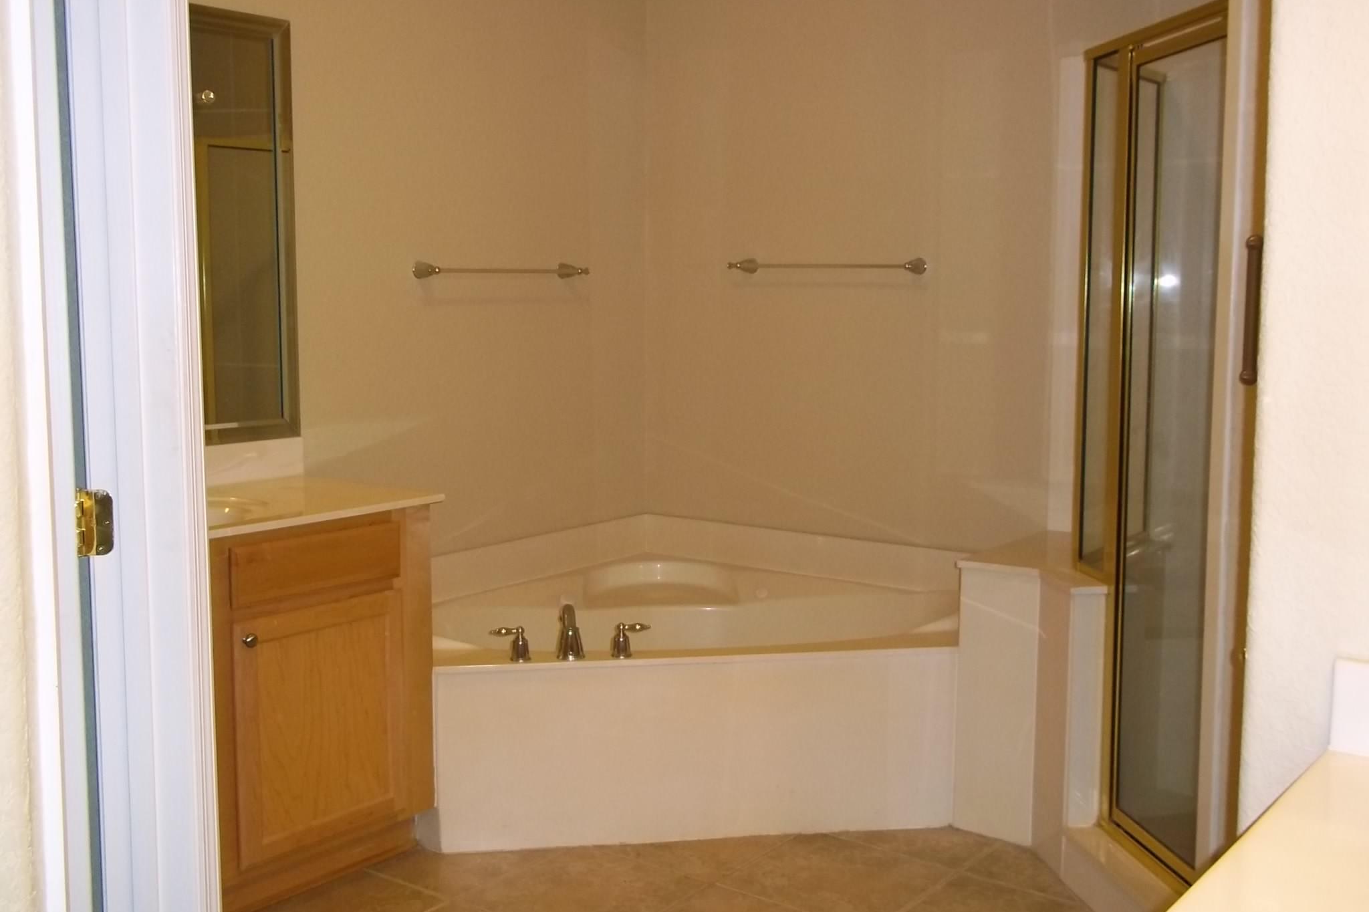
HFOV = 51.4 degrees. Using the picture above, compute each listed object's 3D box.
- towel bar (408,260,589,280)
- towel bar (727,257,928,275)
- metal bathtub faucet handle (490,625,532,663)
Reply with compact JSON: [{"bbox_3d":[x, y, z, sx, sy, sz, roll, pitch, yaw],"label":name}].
[{"bbox_3d":[-0.536,-0.551,4.248,0.094,0.050,0.680,5,9,37],"label":"towel bar"},{"bbox_3d":[0.431,-0.582,4.382,0.680,0.050,0.094,5,9,37],"label":"towel bar"},{"bbox_3d":[-0.435,0.467,3.538,0.104,0.082,0.048,-1,7,-8],"label":"metal bathtub faucet handle"}]

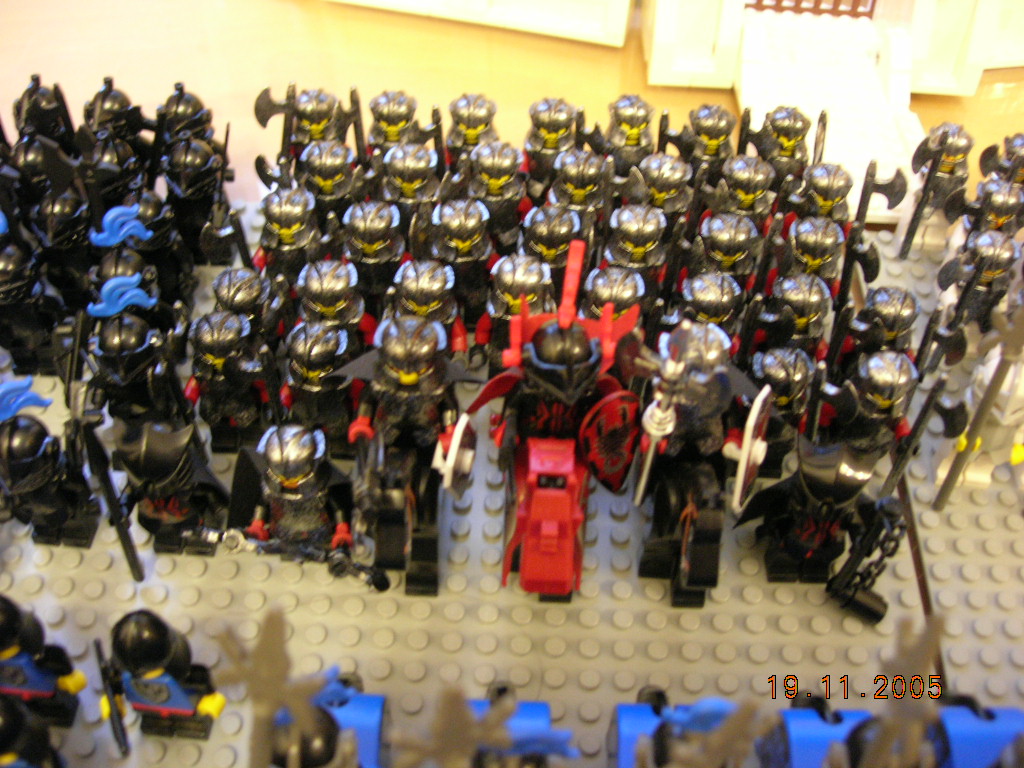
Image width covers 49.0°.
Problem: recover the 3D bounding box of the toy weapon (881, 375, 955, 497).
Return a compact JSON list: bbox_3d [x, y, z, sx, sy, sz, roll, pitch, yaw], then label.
[{"bbox_3d":[0.101,0.017,0.273,0.004,0.048,0.012,-30,57,-26],"label":"toy weapon"}]

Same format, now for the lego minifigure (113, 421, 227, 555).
[{"bbox_3d":[-0.079,0.025,0.259,0.027,0.043,0.018,3,49,0],"label":"lego minifigure"}]

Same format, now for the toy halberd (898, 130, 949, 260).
[{"bbox_3d":[0.121,-0.054,0.337,0.004,0.048,0.012,32,55,27],"label":"toy halberd"}]

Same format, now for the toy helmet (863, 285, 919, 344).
[{"bbox_3d":[0.097,-0.018,0.289,0.015,0.014,0.014,3,48,1],"label":"toy helmet"}]

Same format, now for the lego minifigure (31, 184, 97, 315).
[{"bbox_3d":[-0.121,-0.035,0.311,0.024,0.043,0.016,3,49,0],"label":"lego minifigure"}]

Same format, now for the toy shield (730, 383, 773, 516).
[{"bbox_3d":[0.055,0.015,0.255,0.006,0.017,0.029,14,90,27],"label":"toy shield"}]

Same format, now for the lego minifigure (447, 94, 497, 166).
[{"bbox_3d":[-0.012,-0.067,0.343,0.024,0.043,0.016,3,49,0],"label":"lego minifigure"}]

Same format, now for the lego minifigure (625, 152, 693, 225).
[{"bbox_3d":[0.043,-0.047,0.329,0.023,0.042,0.015,5,49,2],"label":"lego minifigure"}]

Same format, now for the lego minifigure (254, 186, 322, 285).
[{"bbox_3d":[-0.061,-0.033,0.312,0.023,0.042,0.015,0,49,-2],"label":"lego minifigure"}]

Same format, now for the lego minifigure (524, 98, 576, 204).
[{"bbox_3d":[0.012,-0.065,0.343,0.024,0.043,0.016,3,49,0],"label":"lego minifigure"}]

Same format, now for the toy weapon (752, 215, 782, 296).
[{"bbox_3d":[0.069,-0.025,0.306,0.004,0.050,0.013,-18,52,-17],"label":"toy weapon"}]

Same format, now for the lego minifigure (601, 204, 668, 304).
[{"bbox_3d":[0.034,-0.031,0.318,0.023,0.042,0.014,3,48,1],"label":"lego minifigure"}]

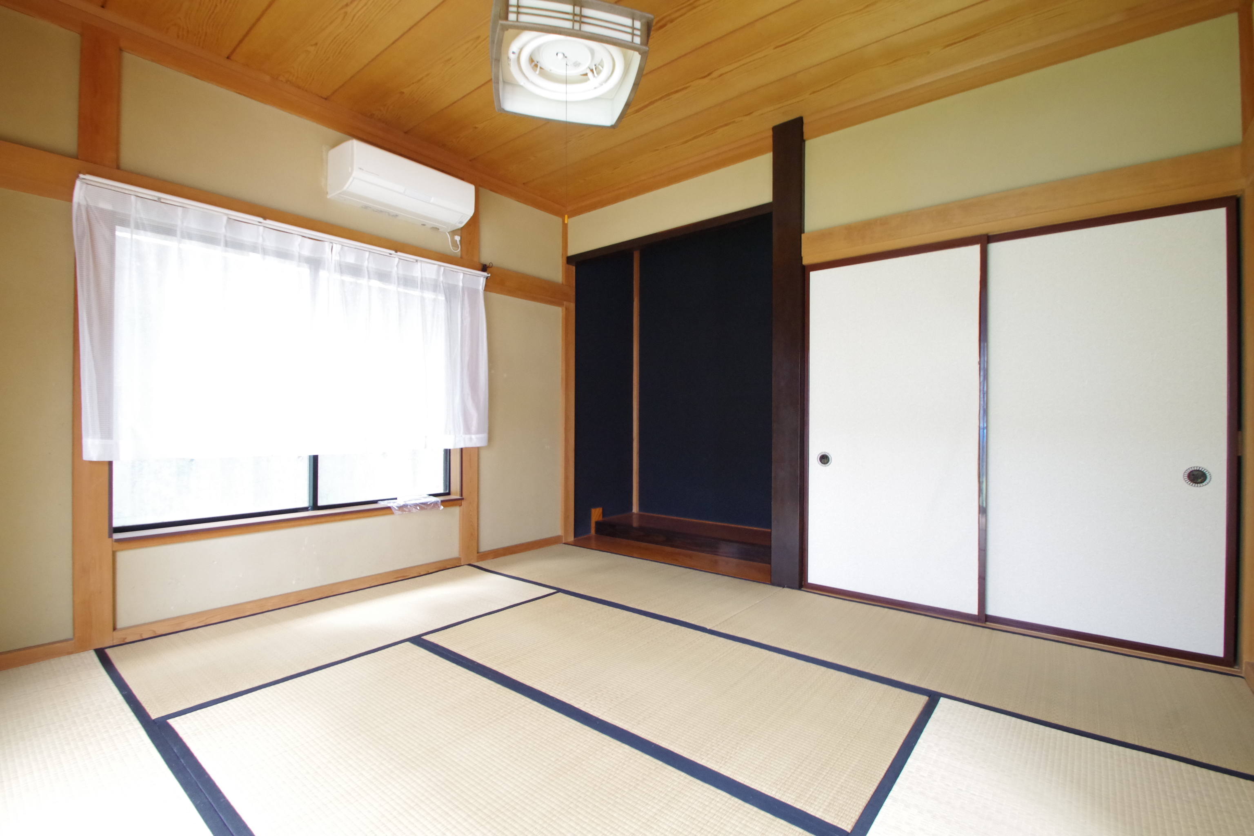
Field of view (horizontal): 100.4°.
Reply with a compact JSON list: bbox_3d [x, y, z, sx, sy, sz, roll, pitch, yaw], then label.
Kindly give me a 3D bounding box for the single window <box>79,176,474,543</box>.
[{"bbox_3d":[-1.655,-0.205,2.846,0.120,1.445,1.782,0,0,43],"label":"single window"}]

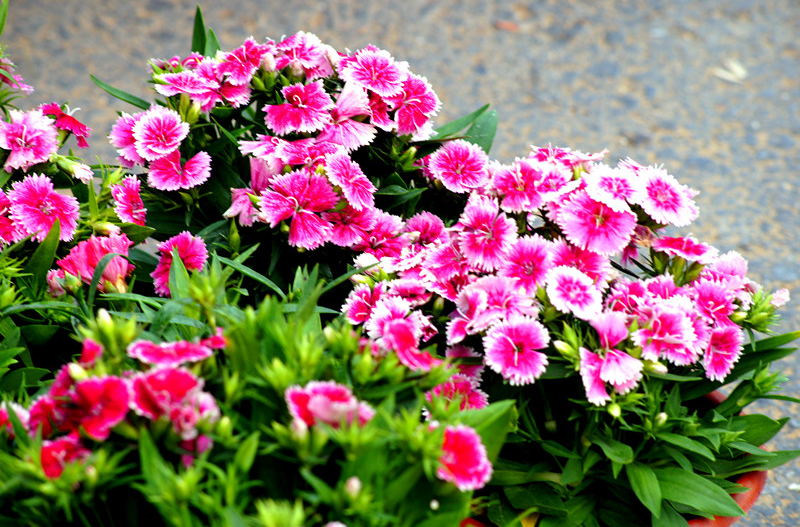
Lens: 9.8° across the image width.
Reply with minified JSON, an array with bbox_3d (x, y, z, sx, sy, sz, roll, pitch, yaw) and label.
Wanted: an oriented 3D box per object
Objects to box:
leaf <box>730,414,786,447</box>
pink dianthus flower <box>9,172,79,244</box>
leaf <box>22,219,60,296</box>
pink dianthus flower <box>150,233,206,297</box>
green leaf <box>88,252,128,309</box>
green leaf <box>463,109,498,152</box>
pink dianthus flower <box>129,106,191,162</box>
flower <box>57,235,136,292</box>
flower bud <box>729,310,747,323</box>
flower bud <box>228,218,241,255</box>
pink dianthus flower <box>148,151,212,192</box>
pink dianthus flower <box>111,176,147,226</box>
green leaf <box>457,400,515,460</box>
[{"bbox_3d":[0.197,0.092,2.570,0.036,0.008,0.020,-9,41,-6],"label":"leaf"},{"bbox_3d":[-0.187,-0.029,2.450,0.037,0.016,0.037,3,79,4],"label":"pink dianthus flower"},{"bbox_3d":[-0.187,-0.003,2.440,0.014,0.043,0.007,21,15,7],"label":"leaf"},{"bbox_3d":[-0.122,0.001,2.580,0.034,0.015,0.036,23,79,28],"label":"pink dianthus flower"},{"bbox_3d":[-0.152,0.009,2.430,0.021,0.033,0.012,-5,38,-7],"label":"green leaf"},{"bbox_3d":[0.047,-0.074,2.660,0.016,0.034,0.007,32,14,23],"label":"green leaf"},{"bbox_3d":[-0.130,-0.070,2.520,0.032,0.015,0.032,-3,76,-4],"label":"pink dianthus flower"},{"bbox_3d":[-0.159,-0.001,2.430,0.040,0.028,0.033,-26,6,10],"label":"flower"},{"bbox_3d":[0.177,0.028,2.450,0.011,0.006,0.006,-12,73,18],"label":"flower bud"},{"bbox_3d":[-0.087,-0.014,2.460,0.006,0.021,0.006,-6,19,-2],"label":"flower bud"},{"bbox_3d":[-0.124,-0.053,2.640,0.036,0.014,0.034,-6,44,-8],"label":"pink dianthus flower"},{"bbox_3d":[-0.144,-0.033,2.480,0.015,0.030,0.029,-4,27,44],"label":"pink dianthus flower"},{"bbox_3d":[0.041,0.081,2.260,0.022,0.038,0.009,40,12,3],"label":"green leaf"}]

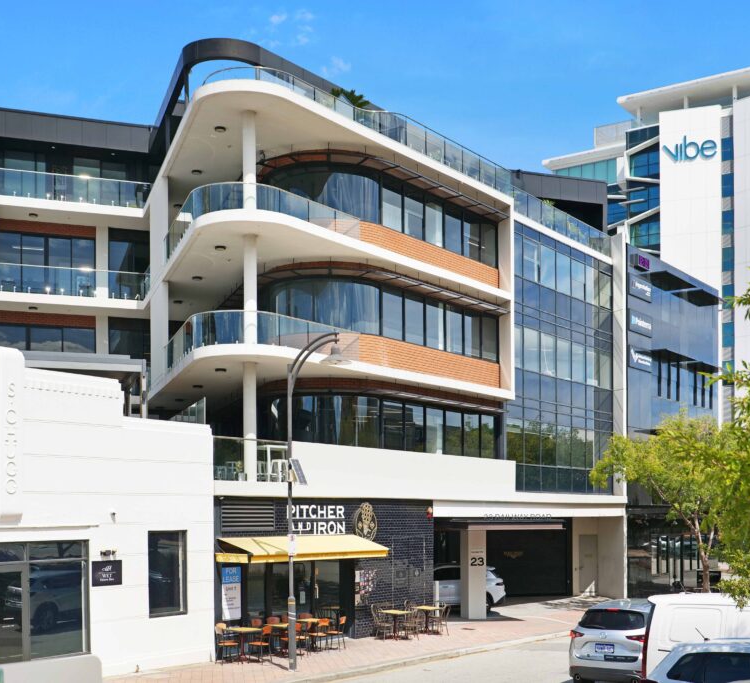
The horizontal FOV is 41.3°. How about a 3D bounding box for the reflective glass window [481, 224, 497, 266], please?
[{"bbox_3d":[3.878,-3.252,33.723,0.100,1.260,1.018,-6,-10,38],"label":"reflective glass window"}]

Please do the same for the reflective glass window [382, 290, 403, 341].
[{"bbox_3d":[0.534,-0.824,30.400,0.120,1.500,1.100,-3,-4,39],"label":"reflective glass window"}]

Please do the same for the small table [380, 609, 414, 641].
[{"bbox_3d":[0.603,8.352,29.300,0.720,0.750,0.720,-3,-6,39],"label":"small table"}]

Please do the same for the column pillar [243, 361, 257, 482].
[{"bbox_3d":[-3.401,2.221,27.200,0.370,3.330,0.370,0,-3,0],"label":"column pillar"}]

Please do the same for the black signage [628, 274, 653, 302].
[{"bbox_3d":[12.337,-2.495,46.301,0.150,0.991,2.742,-3,-4,38],"label":"black signage"}]

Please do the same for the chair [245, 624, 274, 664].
[{"bbox_3d":[-2.783,7.377,24.200,0.520,0.860,0.460,-1,-3,21],"label":"chair"}]

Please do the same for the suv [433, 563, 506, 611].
[{"bbox_3d":[2.670,9.277,37.700,4.500,1.660,1.850,0,-5,7],"label":"suv"}]

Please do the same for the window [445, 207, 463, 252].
[{"bbox_3d":[2.561,-3.575,32.066,0.100,1.260,1.036,-6,-10,38],"label":"window"}]

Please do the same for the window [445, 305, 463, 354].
[{"bbox_3d":[2.561,-0.354,32.066,0.100,1.400,1.036,-6,-10,38],"label":"window"}]

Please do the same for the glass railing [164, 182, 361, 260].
[{"bbox_3d":[-3.675,-3.302,28.033,6.266,1.350,4.529,-1,-3,8],"label":"glass railing"}]

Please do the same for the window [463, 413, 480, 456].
[{"bbox_3d":[3.377,3.243,34.629,0.100,1.478,1.042,-3,-4,38],"label":"window"}]

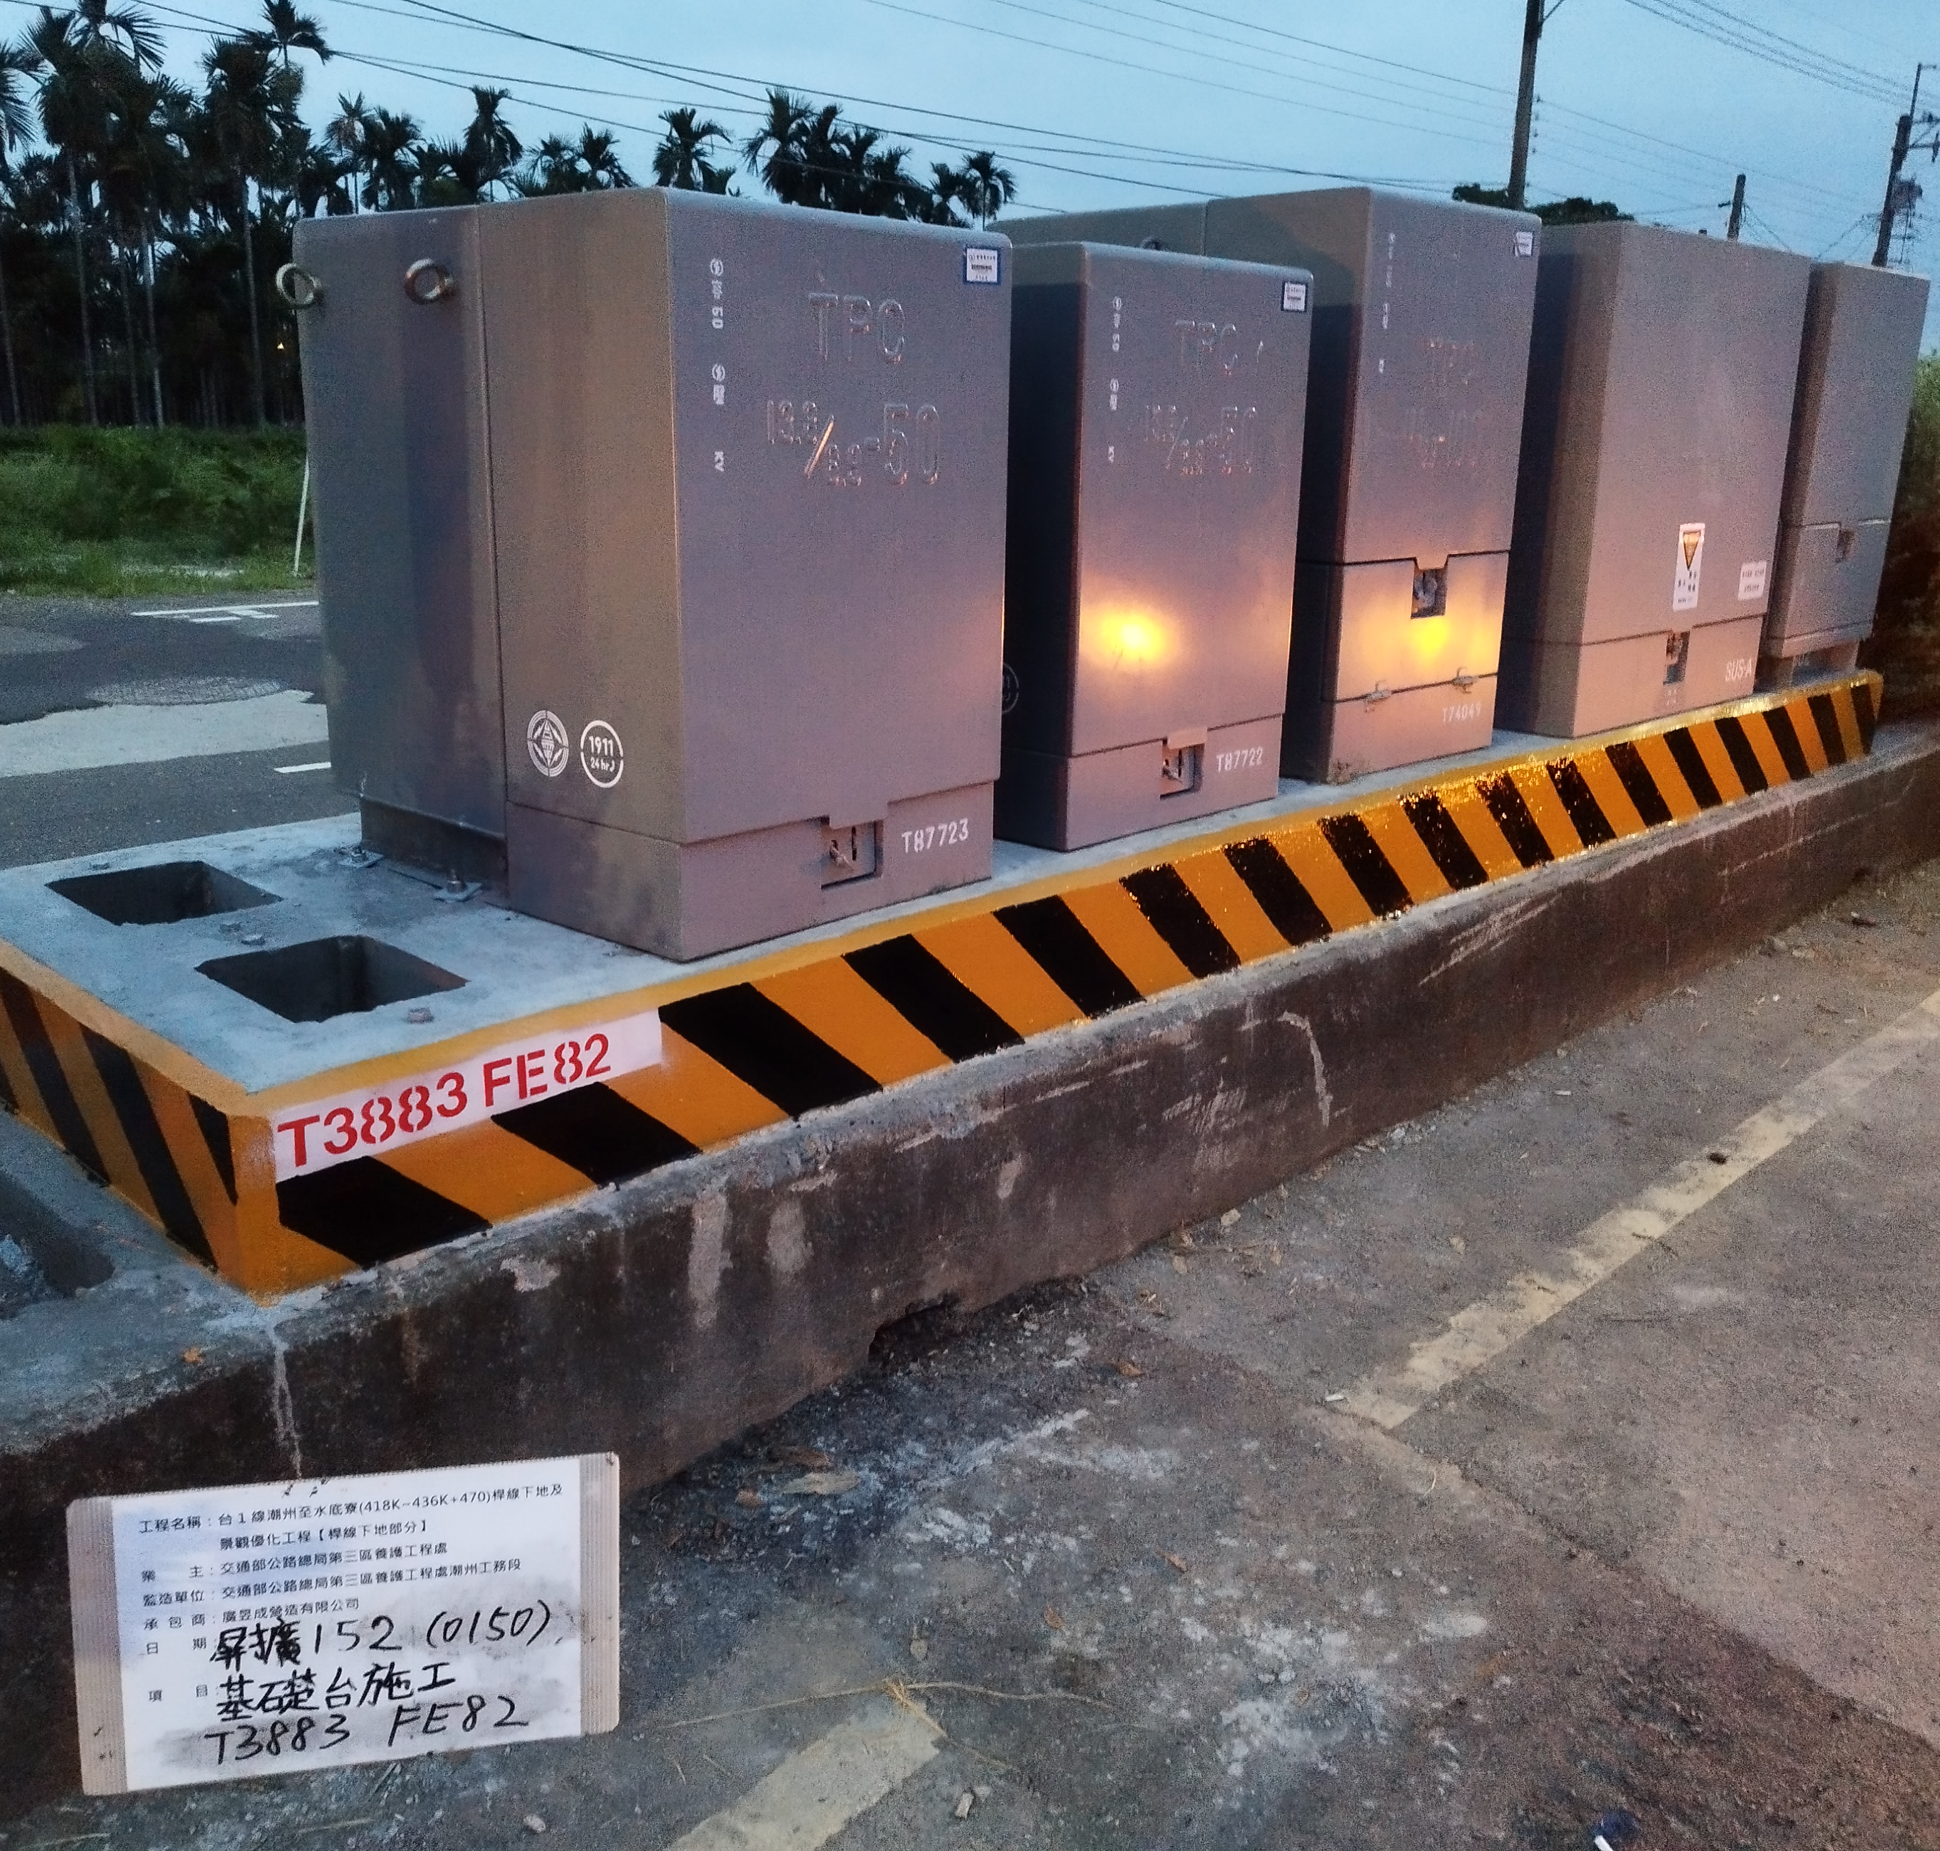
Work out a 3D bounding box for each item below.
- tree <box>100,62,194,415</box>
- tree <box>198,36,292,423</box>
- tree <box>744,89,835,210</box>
[{"bbox_3d":[-18.184,-14.796,38.673,2.100,8.231,2.100,1,17,0],"label":"tree"},{"bbox_3d":[-15.357,-14.548,37.241,2.000,8.708,2.000,1,17,0],"label":"tree"},{"bbox_3d":[-5.758,-20.322,54.184,2.900,11.207,2.900,16,22,42],"label":"tree"}]

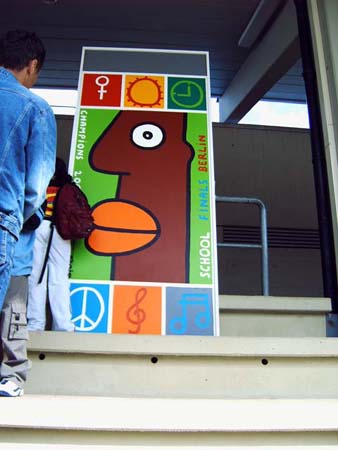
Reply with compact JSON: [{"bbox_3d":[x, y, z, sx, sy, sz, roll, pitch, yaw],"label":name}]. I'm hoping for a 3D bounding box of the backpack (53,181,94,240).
[{"bbox_3d":[-0.676,-0.098,3.500,0.210,0.430,0.290,-18,-28,22],"label":"backpack"}]

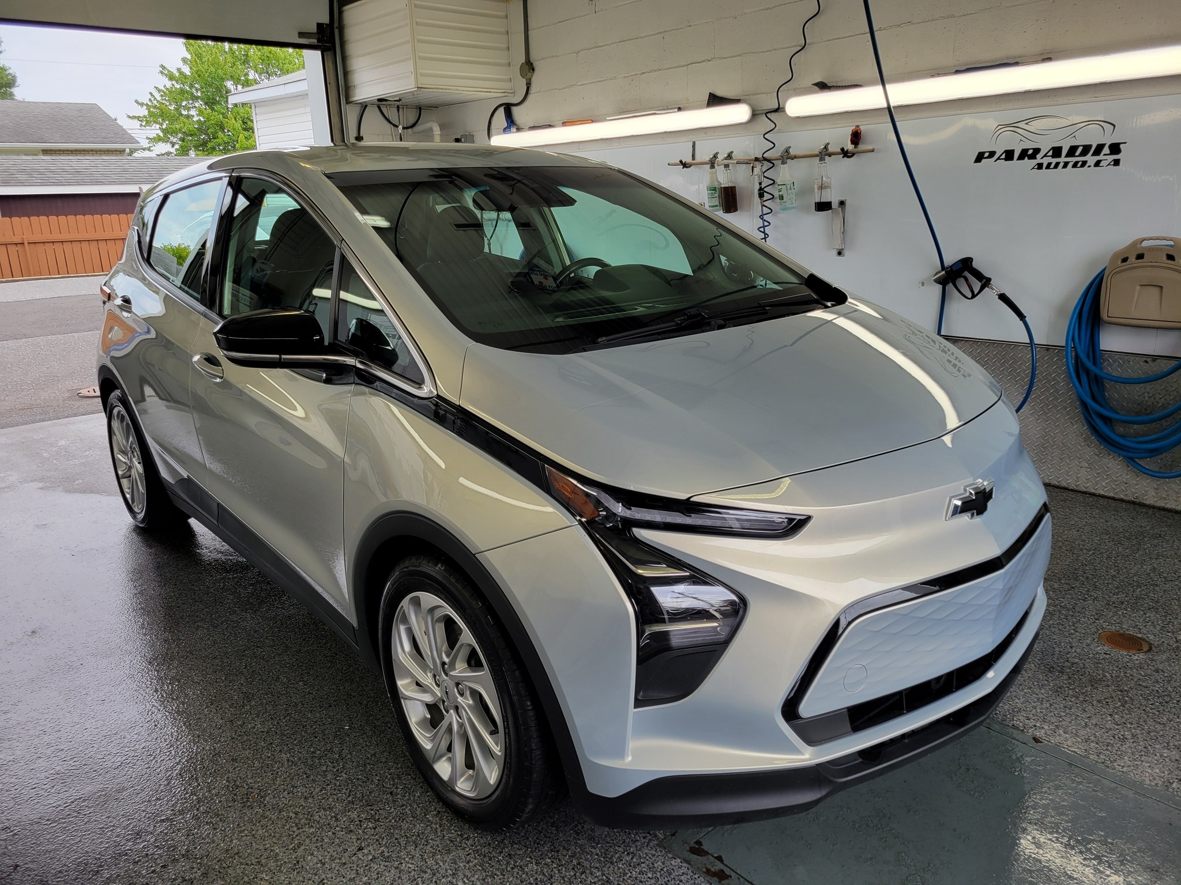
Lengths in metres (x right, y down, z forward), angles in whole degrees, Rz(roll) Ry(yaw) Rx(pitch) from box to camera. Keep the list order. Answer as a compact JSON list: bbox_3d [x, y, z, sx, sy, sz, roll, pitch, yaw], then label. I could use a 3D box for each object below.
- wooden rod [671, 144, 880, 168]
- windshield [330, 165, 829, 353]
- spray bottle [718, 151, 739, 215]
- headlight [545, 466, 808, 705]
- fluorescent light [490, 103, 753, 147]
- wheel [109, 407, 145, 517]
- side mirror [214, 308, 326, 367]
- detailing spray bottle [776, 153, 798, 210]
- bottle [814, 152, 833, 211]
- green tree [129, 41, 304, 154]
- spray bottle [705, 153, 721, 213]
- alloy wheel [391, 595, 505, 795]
[{"bbox_3d":[0.908,-1.520,4.736,0.023,0.023,1.374,-15,20,-38],"label":"wooden rod"},{"bbox_3d":[0.003,-0.585,2.568,1.340,0.150,1.060,-14,46,-39],"label":"windshield"},{"bbox_3d":[0.767,-1.443,4.919,0.105,0.330,0.088,-13,19,-37],"label":"spray bottle"},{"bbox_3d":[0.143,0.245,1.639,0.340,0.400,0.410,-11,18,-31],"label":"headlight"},{"bbox_3d":[0.061,-2.013,5.675,0.095,0.095,2.534,-13,19,-37],"label":"fluorescent light"},{"bbox_3d":[-1.957,0.066,3.928,0.170,0.467,0.467,-14,20,-39],"label":"wheel"},{"bbox_3d":[-0.756,-0.252,2.121,0.225,0.148,0.180,-14,20,-38],"label":"side mirror"},{"bbox_3d":[1.051,-1.408,4.733,0.100,0.310,0.095,-26,27,-34],"label":"detailing spray bottle"},{"bbox_3d":[1.164,-1.322,4.451,0.105,0.325,0.088,-13,19,-37],"label":"bottle"},{"bbox_3d":[-10.492,-9.811,26.480,7.500,8.600,7.500,-14,20,-38],"label":"green tree"},{"bbox_3d":[0.712,-1.501,5.117,0.100,0.310,0.095,-26,27,-34],"label":"spray bottle"},{"bbox_3d":[-0.261,0.540,2.007,0.170,0.468,0.468,-13,19,-38],"label":"alloy wheel"}]

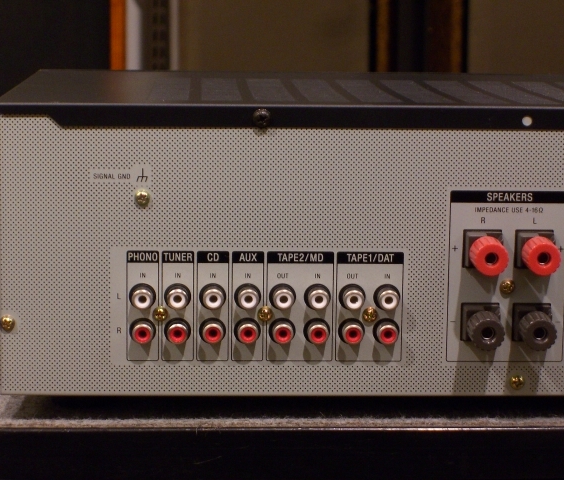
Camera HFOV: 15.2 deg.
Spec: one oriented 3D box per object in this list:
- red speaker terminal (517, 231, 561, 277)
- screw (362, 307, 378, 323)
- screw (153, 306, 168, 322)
[{"bbox_3d":[0.102,0.005,0.837,0.015,0.015,0.022,0,9,-3],"label":"red speaker terminal"},{"bbox_3d":[0.036,0.030,0.847,0.006,0.006,0.002,0,9,-3],"label":"screw"},{"bbox_3d":[-0.049,0.030,0.845,0.006,0.006,0.003,0,10,-2],"label":"screw"}]

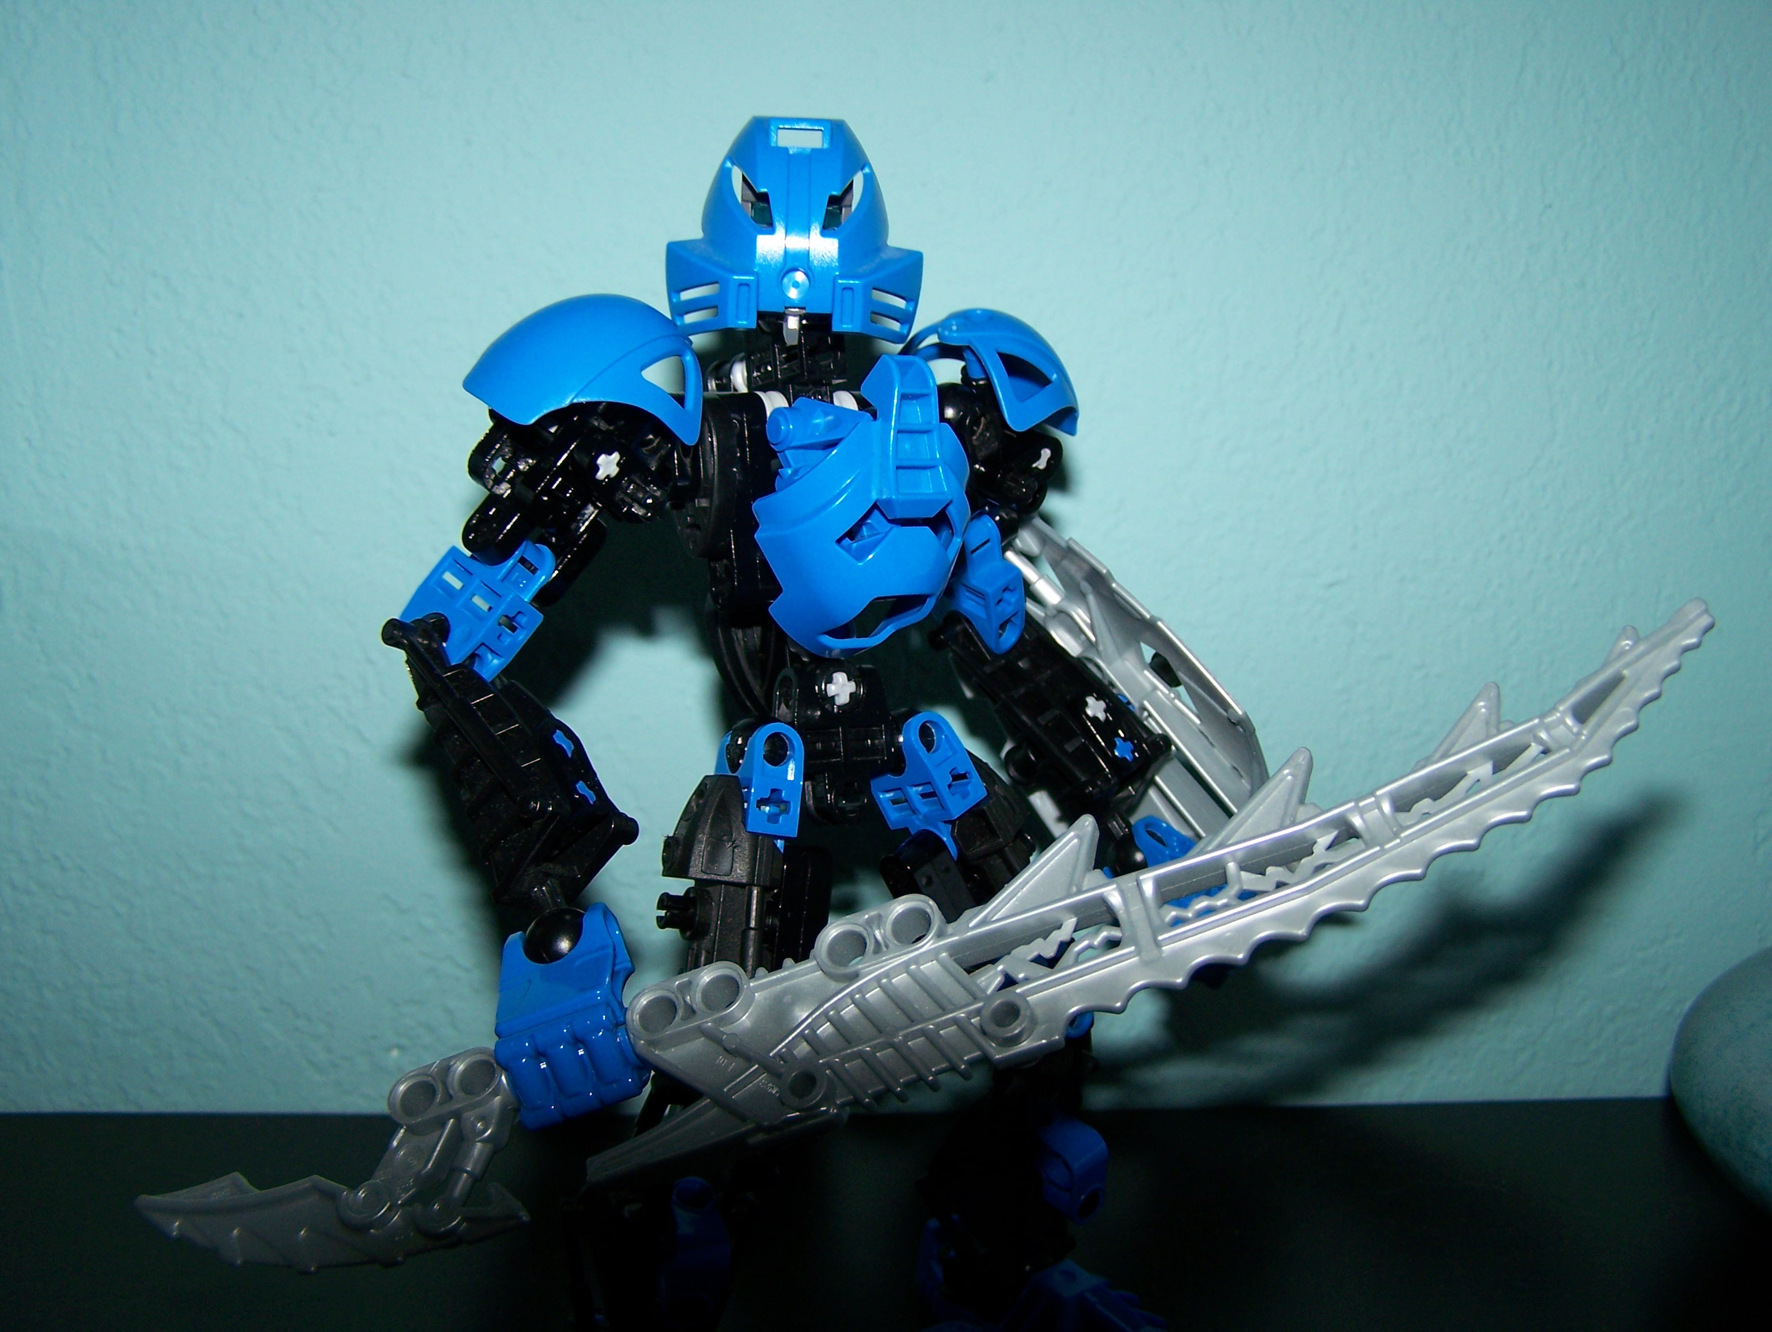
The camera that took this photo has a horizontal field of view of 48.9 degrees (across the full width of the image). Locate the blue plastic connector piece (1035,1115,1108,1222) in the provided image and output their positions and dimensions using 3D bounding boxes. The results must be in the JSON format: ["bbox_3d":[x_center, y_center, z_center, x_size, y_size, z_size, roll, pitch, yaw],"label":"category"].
[{"bbox_3d":[0.029,0.079,0.304,0.012,0.015,0.012,-5,11,-30],"label":"blue plastic connector piece"}]

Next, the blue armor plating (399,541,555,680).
[{"bbox_3d":[-0.058,-0.009,0.282,0.014,0.022,0.016,33,8,-43],"label":"blue armor plating"}]

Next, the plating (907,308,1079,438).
[{"bbox_3d":[0.016,-0.043,0.285,0.024,0.018,0.025,-4,11,-23],"label":"plating"}]

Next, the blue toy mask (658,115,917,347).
[{"bbox_3d":[-0.013,-0.064,0.285,0.037,0.033,0.028,2,7,-3],"label":"blue toy mask"}]

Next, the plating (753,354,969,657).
[{"bbox_3d":[-0.003,-0.021,0.256,0.029,0.037,0.022,0,13,-29],"label":"plating"}]

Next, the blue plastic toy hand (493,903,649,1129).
[{"bbox_3d":[-0.039,0.044,0.244,0.015,0.024,0.015,-18,-39,5],"label":"blue plastic toy hand"}]

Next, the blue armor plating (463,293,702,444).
[{"bbox_3d":[-0.042,-0.041,0.268,0.030,0.020,0.024,4,10,20],"label":"blue armor plating"}]

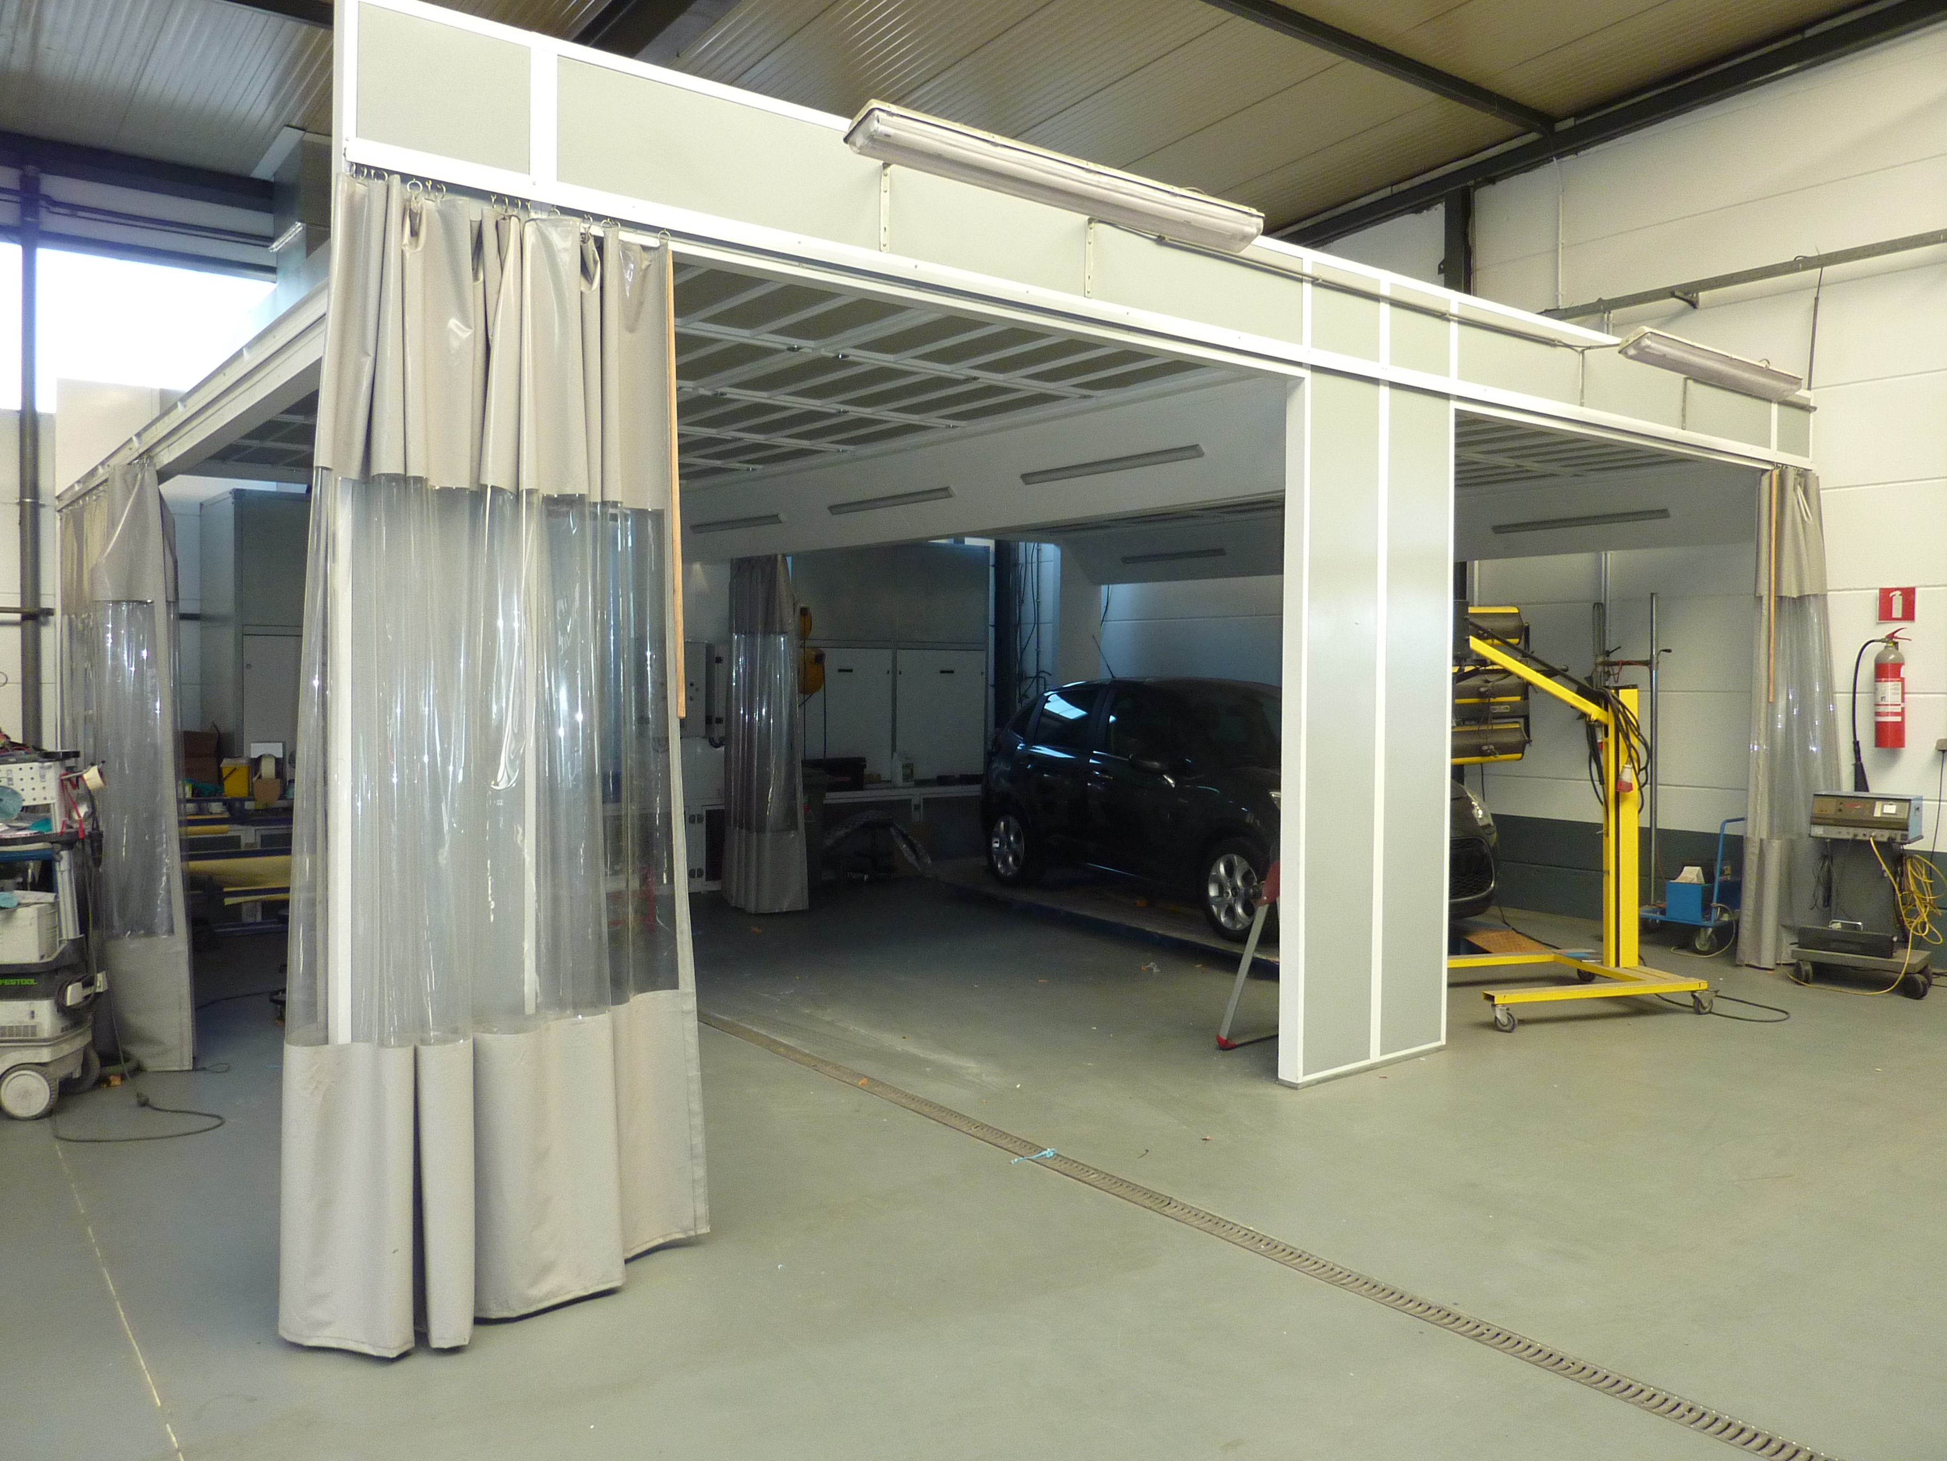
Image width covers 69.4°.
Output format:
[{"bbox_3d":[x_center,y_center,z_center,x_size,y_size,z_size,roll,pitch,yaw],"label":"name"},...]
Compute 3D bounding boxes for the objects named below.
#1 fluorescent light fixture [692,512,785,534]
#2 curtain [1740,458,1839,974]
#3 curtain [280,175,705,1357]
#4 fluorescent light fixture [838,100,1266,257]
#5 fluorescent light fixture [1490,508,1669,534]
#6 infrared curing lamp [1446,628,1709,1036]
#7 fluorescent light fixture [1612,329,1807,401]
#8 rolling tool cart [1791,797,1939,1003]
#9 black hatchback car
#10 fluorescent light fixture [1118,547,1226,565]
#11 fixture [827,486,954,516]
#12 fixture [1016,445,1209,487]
[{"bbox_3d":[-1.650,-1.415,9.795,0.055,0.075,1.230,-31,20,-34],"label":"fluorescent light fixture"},{"bbox_3d":[4.754,-0.085,8.195,0.800,2.810,0.290,-2,3,-38],"label":"curtain"},{"bbox_3d":[-1.159,0.086,3.636,1.060,2.800,0.290,-2,3,-38],"label":"curtain"},{"bbox_3d":[0.312,-1.658,4.324,1.570,0.110,0.170,-1,-9,-37],"label":"fluorescent light fixture"},{"bbox_3d":[3.971,-1.370,9.257,1.220,0.080,0.050,3,48,51],"label":"fluorescent light fixture"},{"bbox_3d":[2.954,0.466,7.172,1.300,1.880,0.900,0,2,-19],"label":"infrared curing lamp"},{"bbox_3d":[3.619,-1.766,6.856,1.580,0.110,0.175,-2,-20,-38],"label":"fluorescent light fixture"},{"bbox_3d":[4.816,0.857,7.588,0.590,1.020,0.450,2,3,44],"label":"rolling tool cart"},{"bbox_3d":[1.621,0.425,9.500,1.760,1.520,3.950,-1,2,-30],"label":"black hatchback car"},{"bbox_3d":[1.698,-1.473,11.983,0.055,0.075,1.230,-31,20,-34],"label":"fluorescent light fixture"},{"bbox_3d":[-0.484,-1.318,8.091,1.220,0.080,0.050,3,48,51],"label":"fixture"},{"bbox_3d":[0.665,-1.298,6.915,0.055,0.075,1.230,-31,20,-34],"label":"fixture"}]

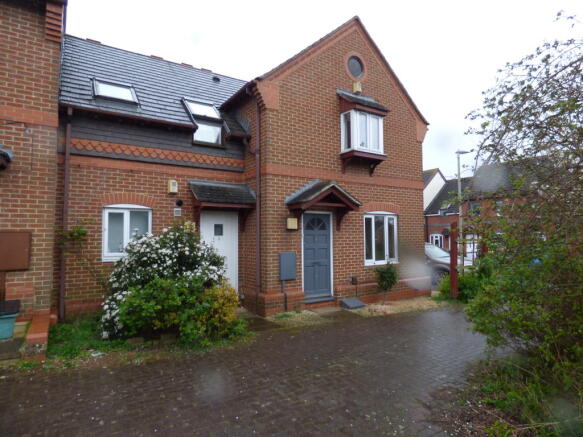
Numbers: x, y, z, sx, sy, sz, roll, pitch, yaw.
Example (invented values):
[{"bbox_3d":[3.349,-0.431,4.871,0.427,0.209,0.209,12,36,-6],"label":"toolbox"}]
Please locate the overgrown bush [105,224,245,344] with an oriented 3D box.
[{"bbox_3d":[-2.076,1.065,6.139,2.250,1.920,1.650,1,-3,-32],"label":"overgrown bush"}]

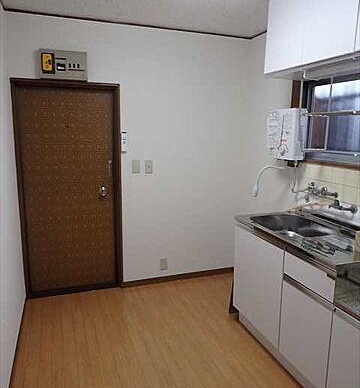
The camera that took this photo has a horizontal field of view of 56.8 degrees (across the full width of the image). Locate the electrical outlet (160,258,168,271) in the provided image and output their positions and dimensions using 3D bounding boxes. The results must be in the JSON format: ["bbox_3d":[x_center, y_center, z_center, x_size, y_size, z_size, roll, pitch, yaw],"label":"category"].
[{"bbox_3d":[-0.153,0.703,3.281,0.070,0.120,0.010,-3,11,-20],"label":"electrical outlet"}]

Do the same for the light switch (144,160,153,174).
[{"bbox_3d":[-0.280,-0.242,3.054,0.070,0.120,0.010,-3,11,-20],"label":"light switch"}]

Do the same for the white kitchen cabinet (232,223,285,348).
[{"bbox_3d":[0.765,0.607,2.434,0.500,0.661,0.610,-3,11,-20],"label":"white kitchen cabinet"}]

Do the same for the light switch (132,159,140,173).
[{"bbox_3d":[-0.390,-0.241,3.013,0.070,0.120,0.010,-3,11,-20],"label":"light switch"}]

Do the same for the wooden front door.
[{"bbox_3d":[-0.923,-0.004,2.877,0.842,1.845,0.080,-3,11,-20],"label":"wooden front door"}]

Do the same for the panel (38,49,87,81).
[{"bbox_3d":[-0.914,-1.006,2.624,0.347,0.214,0.100,-3,11,-20],"label":"panel"}]

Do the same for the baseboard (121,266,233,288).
[{"bbox_3d":[0.040,0.845,3.378,1.217,0.052,0.013,-3,11,-20],"label":"baseboard"}]

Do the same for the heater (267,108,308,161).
[{"bbox_3d":[0.827,-0.460,2.597,0.130,0.379,0.310,-5,12,-28],"label":"heater"}]

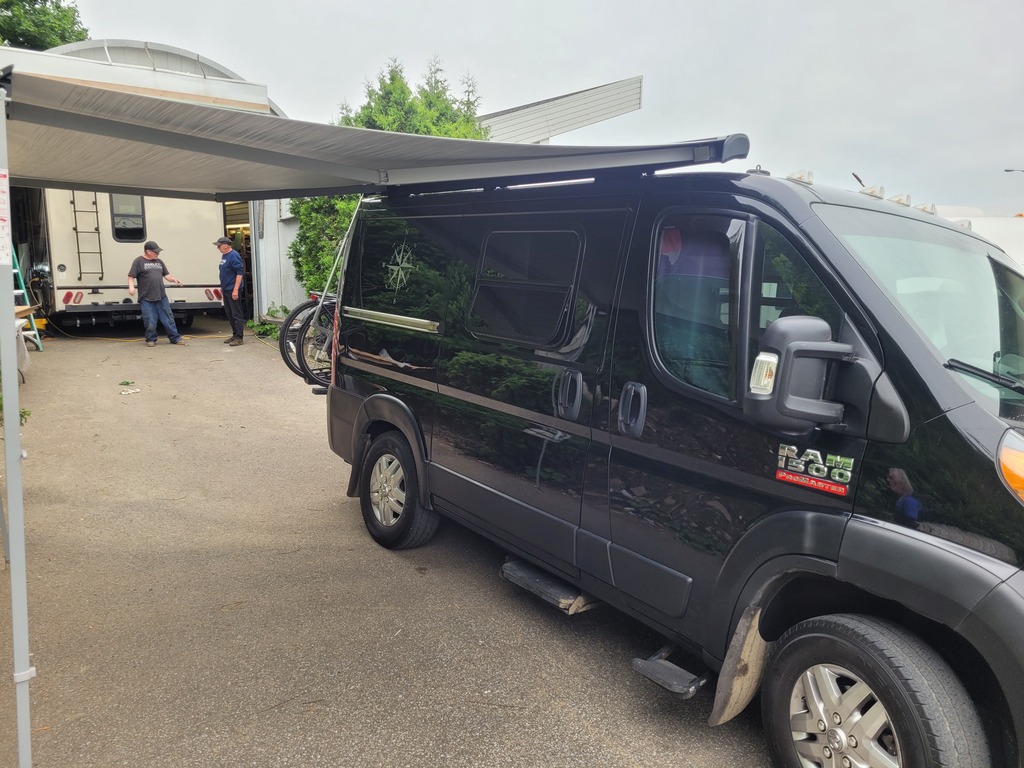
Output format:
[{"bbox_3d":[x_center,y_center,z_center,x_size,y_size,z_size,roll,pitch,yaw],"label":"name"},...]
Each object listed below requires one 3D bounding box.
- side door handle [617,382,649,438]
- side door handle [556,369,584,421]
[{"bbox_3d":[0.462,0.098,2.947,0.055,0.207,0.127,-6,12,-36],"label":"side door handle"},{"bbox_3d":[0.244,0.046,3.234,0.055,0.207,0.127,-6,12,-36],"label":"side door handle"}]

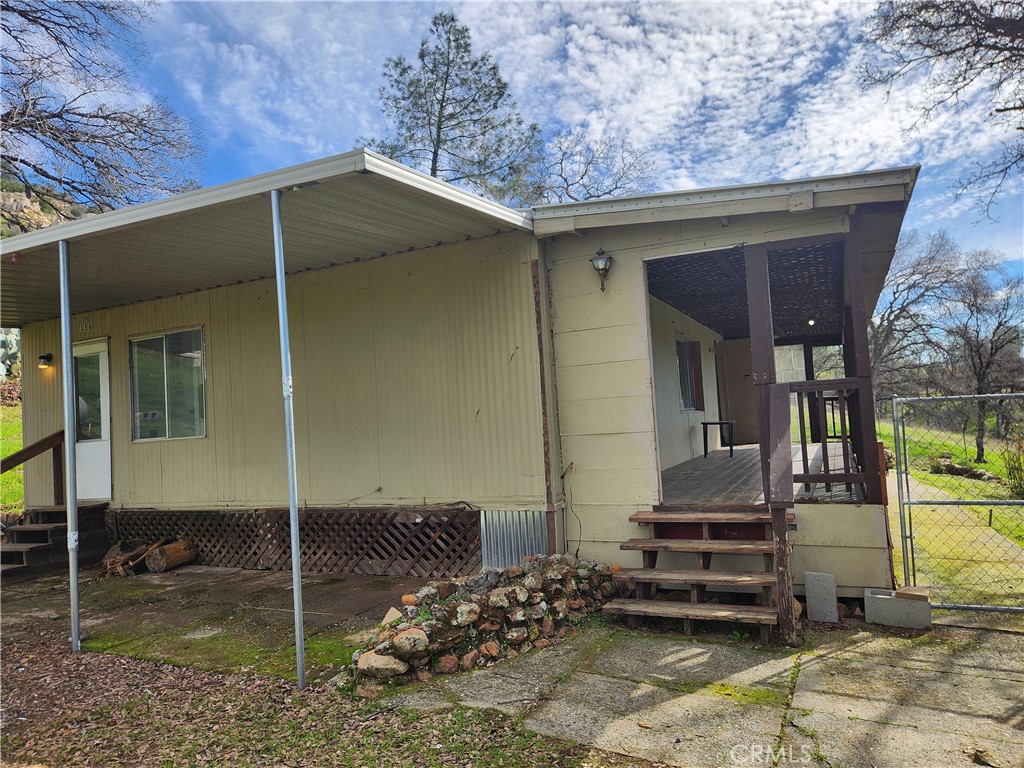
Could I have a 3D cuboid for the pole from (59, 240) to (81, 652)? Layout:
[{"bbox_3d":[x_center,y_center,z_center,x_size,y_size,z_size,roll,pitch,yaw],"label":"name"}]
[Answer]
[{"bbox_3d":[-3.510,0.465,5.406,0.062,3.250,0.062,-5,-3,25],"label":"pole"}]

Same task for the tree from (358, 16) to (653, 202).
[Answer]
[{"bbox_3d":[0.225,-3.907,18.673,7.600,12.900,6.800,-3,-3,0],"label":"tree"}]

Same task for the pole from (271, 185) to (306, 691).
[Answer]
[{"bbox_3d":[-1.440,0.322,4.395,0.056,3.220,0.056,-6,-4,25],"label":"pole"}]

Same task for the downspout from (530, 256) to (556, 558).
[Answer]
[{"bbox_3d":[0.290,0.218,6.134,0.070,2.750,0.060,-5,-3,25],"label":"downspout"}]

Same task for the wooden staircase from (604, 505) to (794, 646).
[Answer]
[{"bbox_3d":[1.470,1.429,5.247,1.310,0.750,1.060,-5,-3,25],"label":"wooden staircase"}]

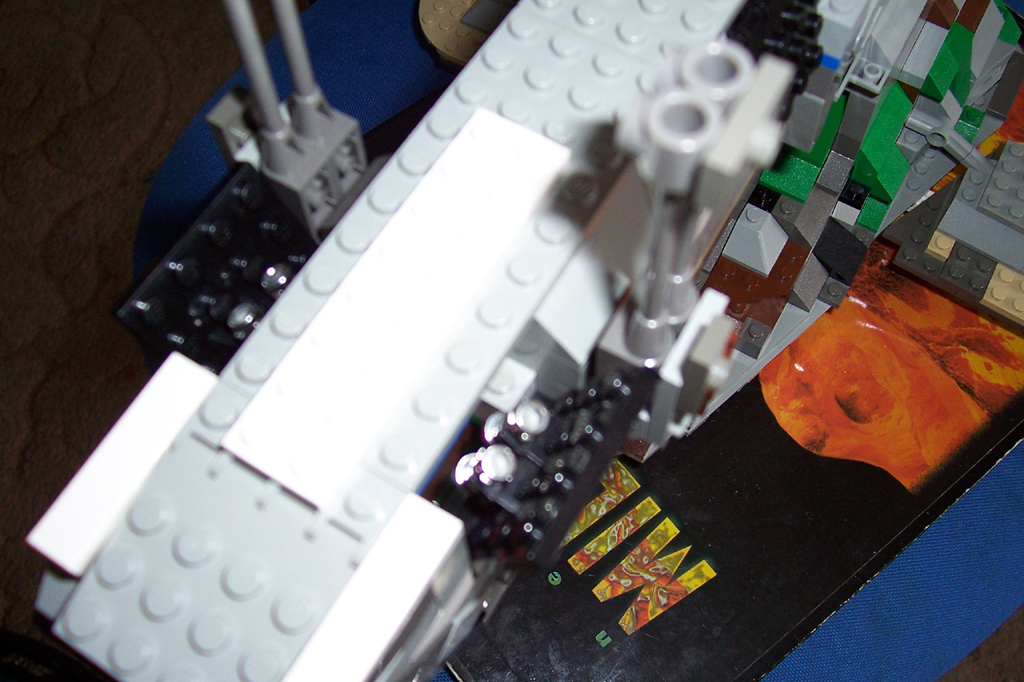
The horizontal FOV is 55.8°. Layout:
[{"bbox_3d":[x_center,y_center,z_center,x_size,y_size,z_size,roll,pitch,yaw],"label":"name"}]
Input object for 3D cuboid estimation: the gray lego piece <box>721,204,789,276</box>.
[{"bbox_3d":[0.077,-0.032,0.304,0.016,0.011,0.016,27,69,15],"label":"gray lego piece"}]

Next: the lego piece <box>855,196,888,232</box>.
[{"bbox_3d":[0.126,-0.047,0.335,0.008,0.010,0.013,27,69,15],"label":"lego piece"}]

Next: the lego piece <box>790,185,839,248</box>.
[{"bbox_3d":[0.096,-0.040,0.308,0.008,0.010,0.016,27,70,12],"label":"lego piece"}]

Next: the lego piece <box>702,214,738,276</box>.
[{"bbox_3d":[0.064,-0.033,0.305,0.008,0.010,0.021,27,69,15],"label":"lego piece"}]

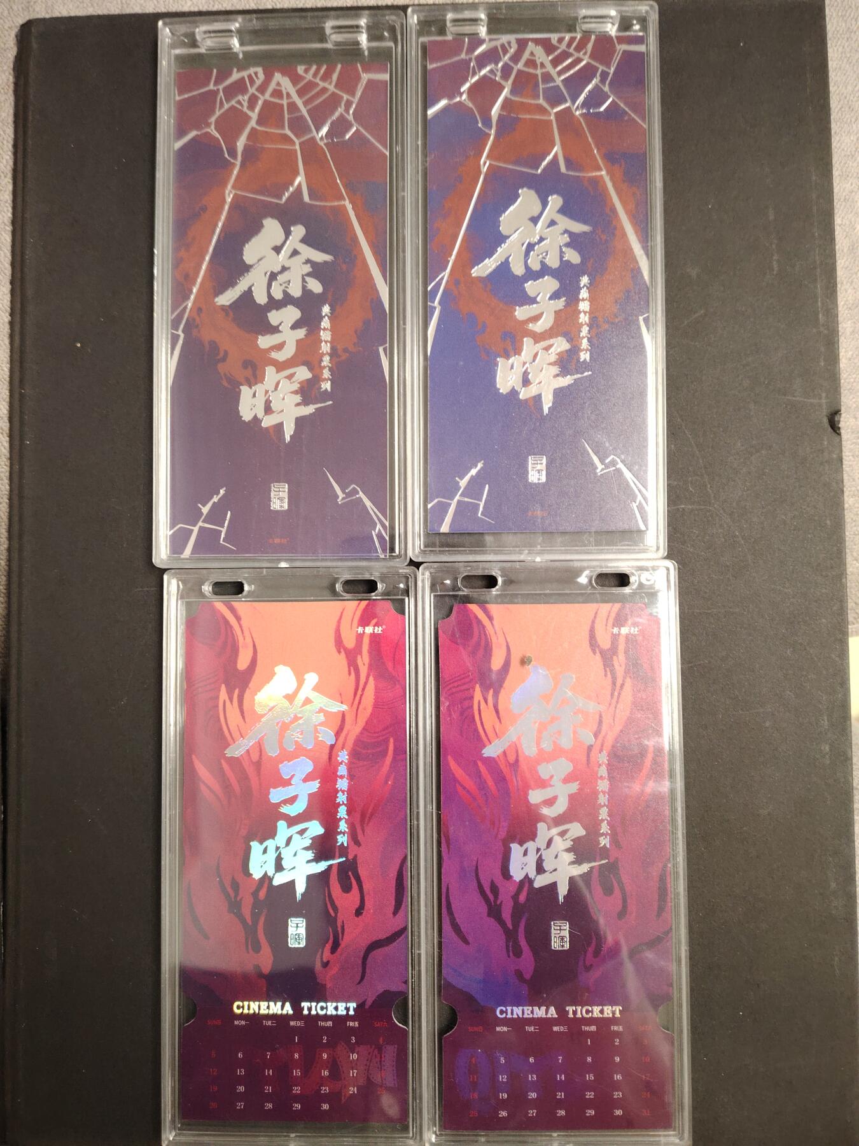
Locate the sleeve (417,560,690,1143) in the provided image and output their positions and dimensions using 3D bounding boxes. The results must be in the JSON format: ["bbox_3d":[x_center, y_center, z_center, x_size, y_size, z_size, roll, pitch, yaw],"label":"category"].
[{"bbox_3d":[0.033,0.074,0.215,0.070,0.006,0.155,-1,88,2],"label":"sleeve"}]

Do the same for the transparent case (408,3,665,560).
[{"bbox_3d":[0.029,-0.081,0.222,0.070,0.006,0.155,0,88,2],"label":"transparent case"}]

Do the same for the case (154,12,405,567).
[{"bbox_3d":[-0.041,-0.079,0.223,0.070,0.006,0.155,0,88,2],"label":"case"}]

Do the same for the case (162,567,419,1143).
[{"bbox_3d":[-0.037,0.076,0.217,0.070,0.006,0.155,-1,88,2],"label":"case"}]

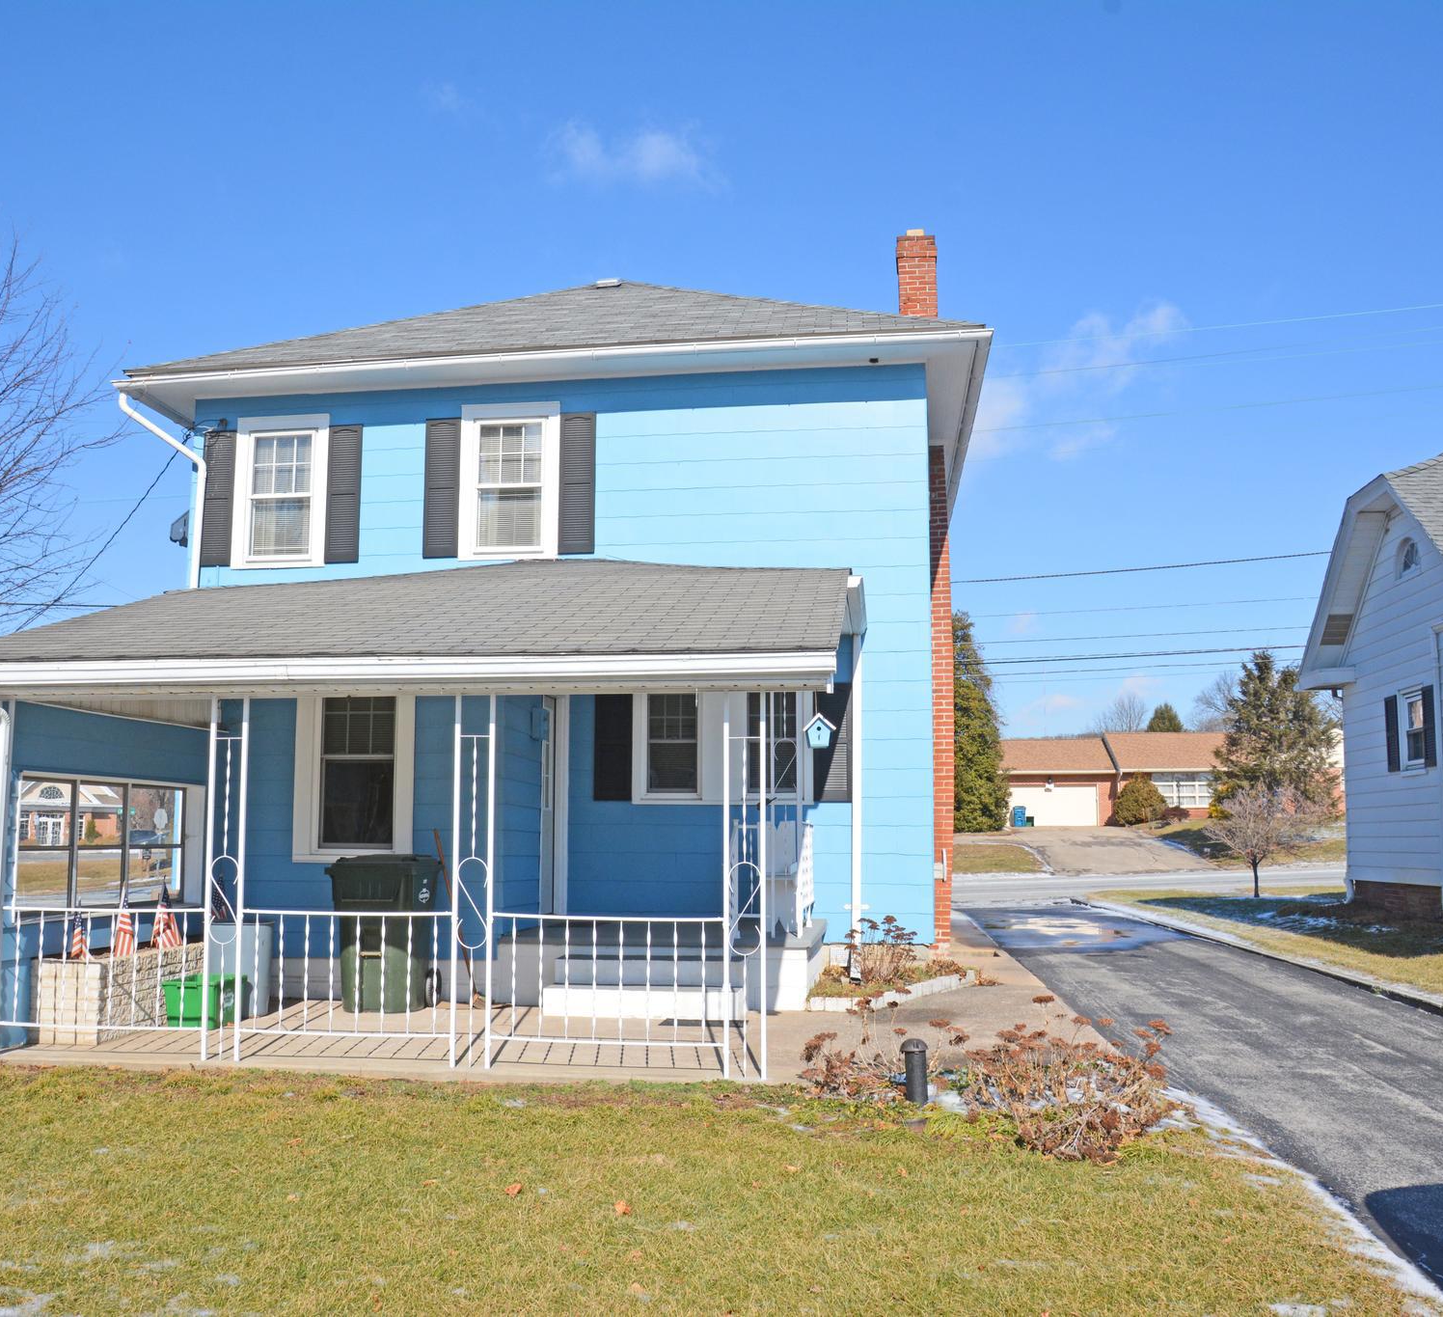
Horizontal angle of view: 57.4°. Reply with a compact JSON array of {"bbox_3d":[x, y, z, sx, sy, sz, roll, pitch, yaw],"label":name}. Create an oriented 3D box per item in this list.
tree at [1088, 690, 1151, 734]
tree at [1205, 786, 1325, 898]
[{"bbox_3d":[29.328,7.051,97.000,6.000,9.500,6.000,-1,-8,9],"label":"tree"},{"bbox_3d":[11.106,3.751,27.000,2.400,2.300,2.350,-1,-8,9],"label":"tree"}]

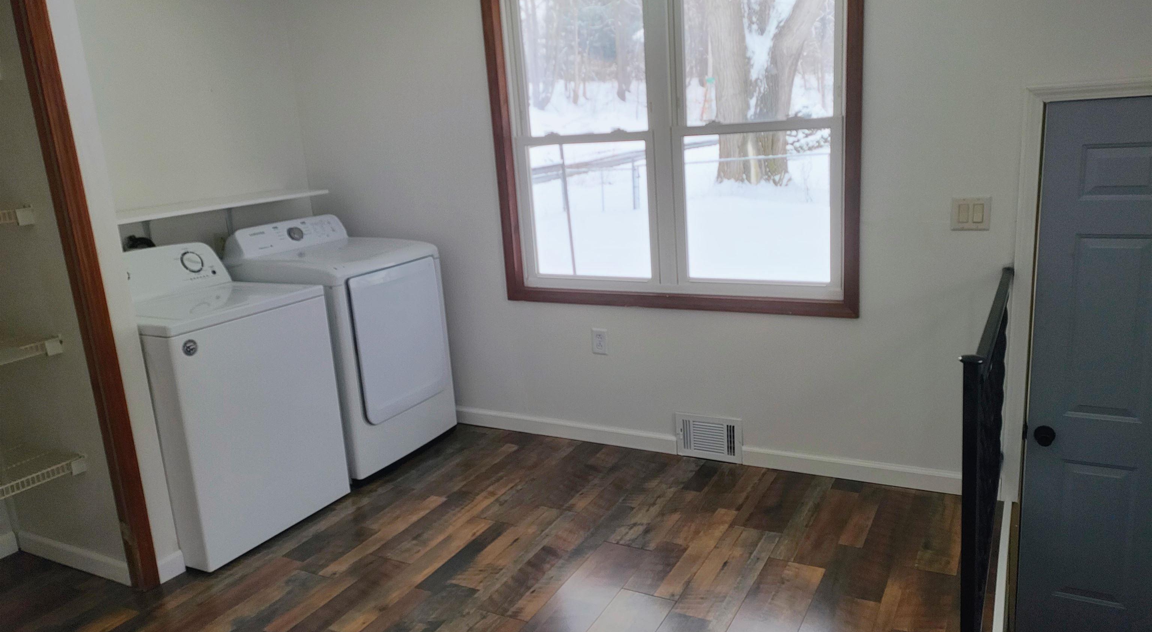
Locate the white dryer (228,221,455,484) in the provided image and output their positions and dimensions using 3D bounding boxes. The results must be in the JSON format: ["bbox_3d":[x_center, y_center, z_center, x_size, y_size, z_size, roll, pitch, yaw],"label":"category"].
[{"bbox_3d":[-1.100,0.097,3.900,0.730,1.080,0.700,3,15,28],"label":"white dryer"}]

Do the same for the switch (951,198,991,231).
[{"bbox_3d":[1.364,-0.351,2.873,0.116,0.114,0.009,3,15,28],"label":"switch"}]

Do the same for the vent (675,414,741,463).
[{"bbox_3d":[0.566,0.521,3.550,0.294,0.198,0.025,3,15,28],"label":"vent"}]

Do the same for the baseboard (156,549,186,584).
[{"bbox_3d":[-1.399,0.865,2.872,0.017,0.086,0.095,3,15,28],"label":"baseboard"}]

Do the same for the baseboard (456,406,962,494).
[{"bbox_3d":[0.437,0.566,3.647,2.358,0.086,0.018,3,15,28],"label":"baseboard"}]

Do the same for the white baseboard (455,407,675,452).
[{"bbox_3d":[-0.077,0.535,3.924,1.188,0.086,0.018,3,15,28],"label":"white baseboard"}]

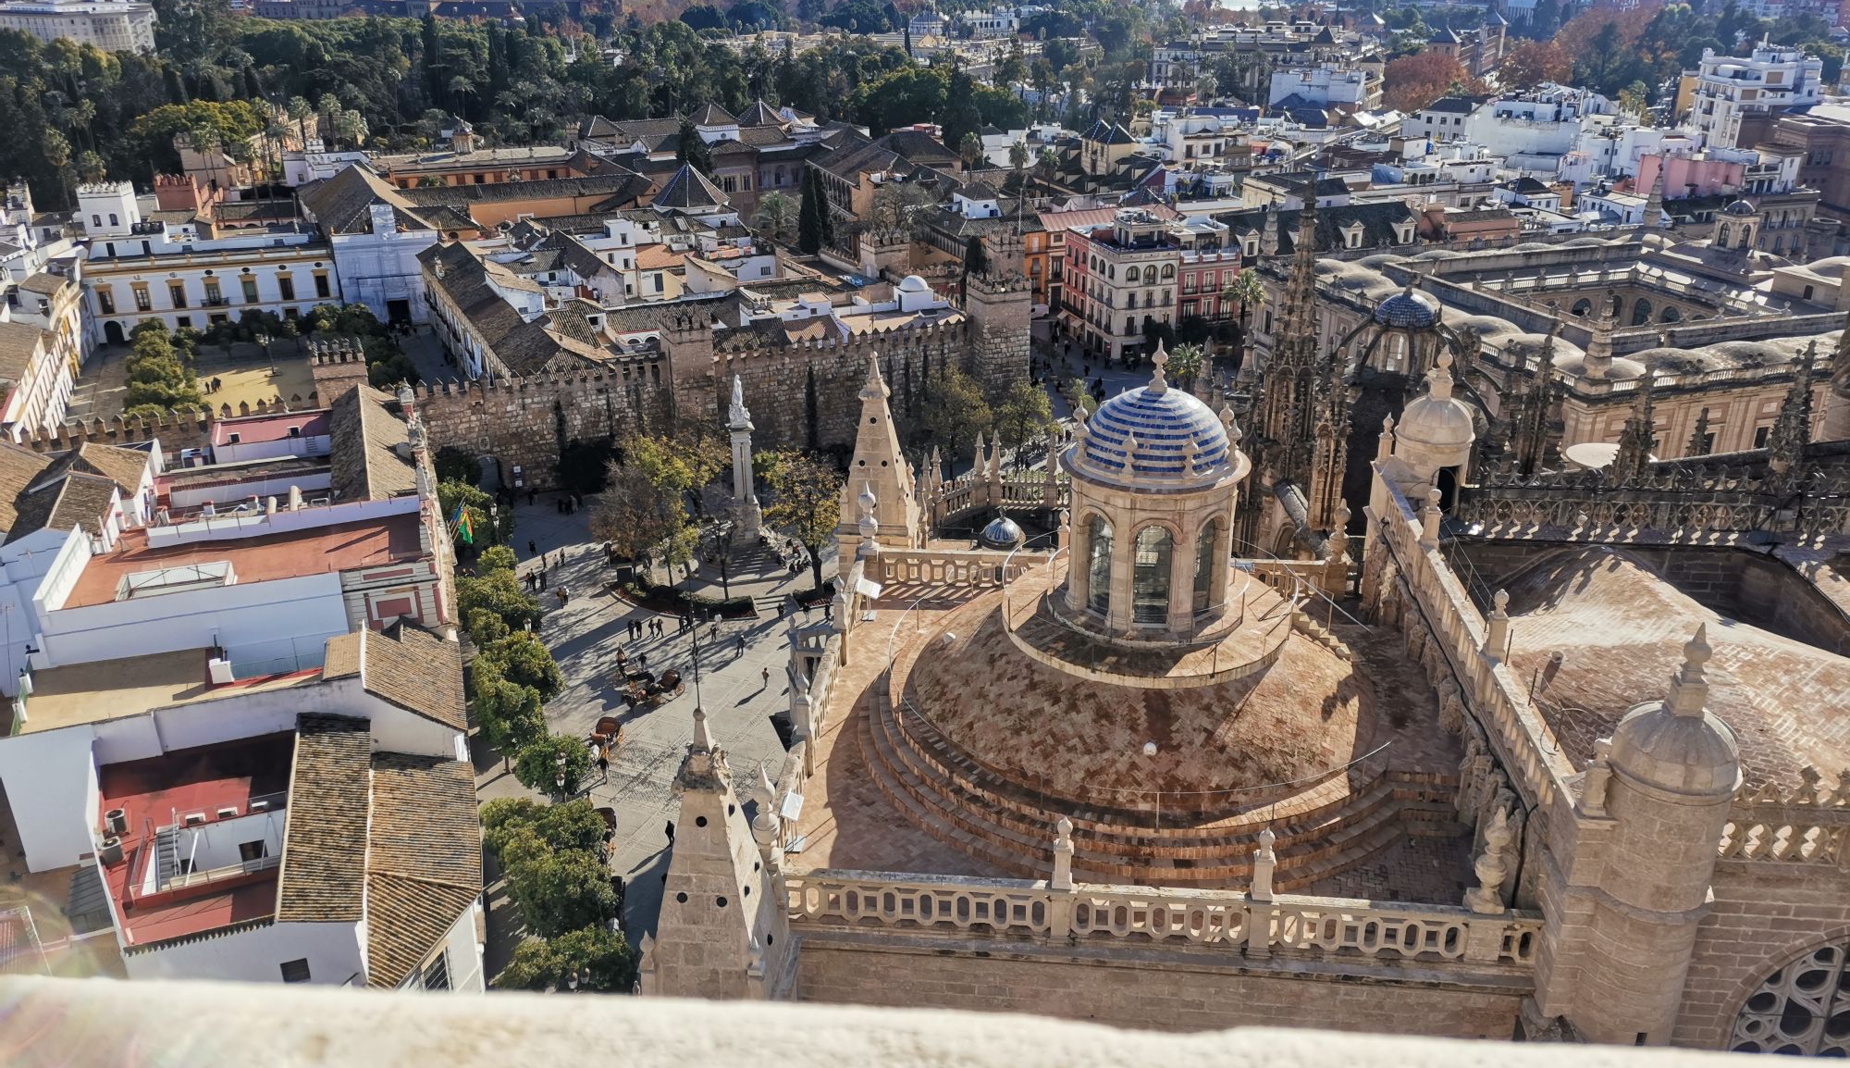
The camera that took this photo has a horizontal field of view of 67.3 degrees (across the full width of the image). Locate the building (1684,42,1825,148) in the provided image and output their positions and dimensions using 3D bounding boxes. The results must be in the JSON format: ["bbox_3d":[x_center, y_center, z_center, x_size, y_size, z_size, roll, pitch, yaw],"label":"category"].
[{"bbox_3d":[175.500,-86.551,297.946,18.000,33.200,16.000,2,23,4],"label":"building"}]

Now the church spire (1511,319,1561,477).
[{"bbox_3d":[26.196,-5.093,59.804,1.350,8.400,1.350,2,23,5],"label":"church spire"}]

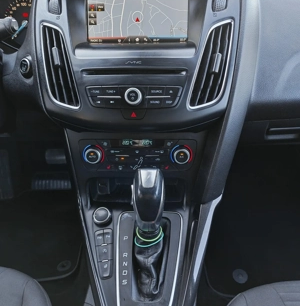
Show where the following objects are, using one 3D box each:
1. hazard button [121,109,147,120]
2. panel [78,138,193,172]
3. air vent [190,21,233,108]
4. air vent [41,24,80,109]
[{"bbox_3d":[-0.026,-0.061,0.440,0.041,0.018,0.010,0,7,2],"label":"hazard button"},{"bbox_3d":[-0.022,0.004,0.498,0.211,0.058,0.025,0,0,2],"label":"panel"},{"bbox_3d":[0.099,-0.143,0.449,0.066,0.142,0.027,7,1,-14],"label":"air vent"},{"bbox_3d":[-0.147,-0.143,0.460,0.066,0.142,0.027,-6,1,17],"label":"air vent"}]

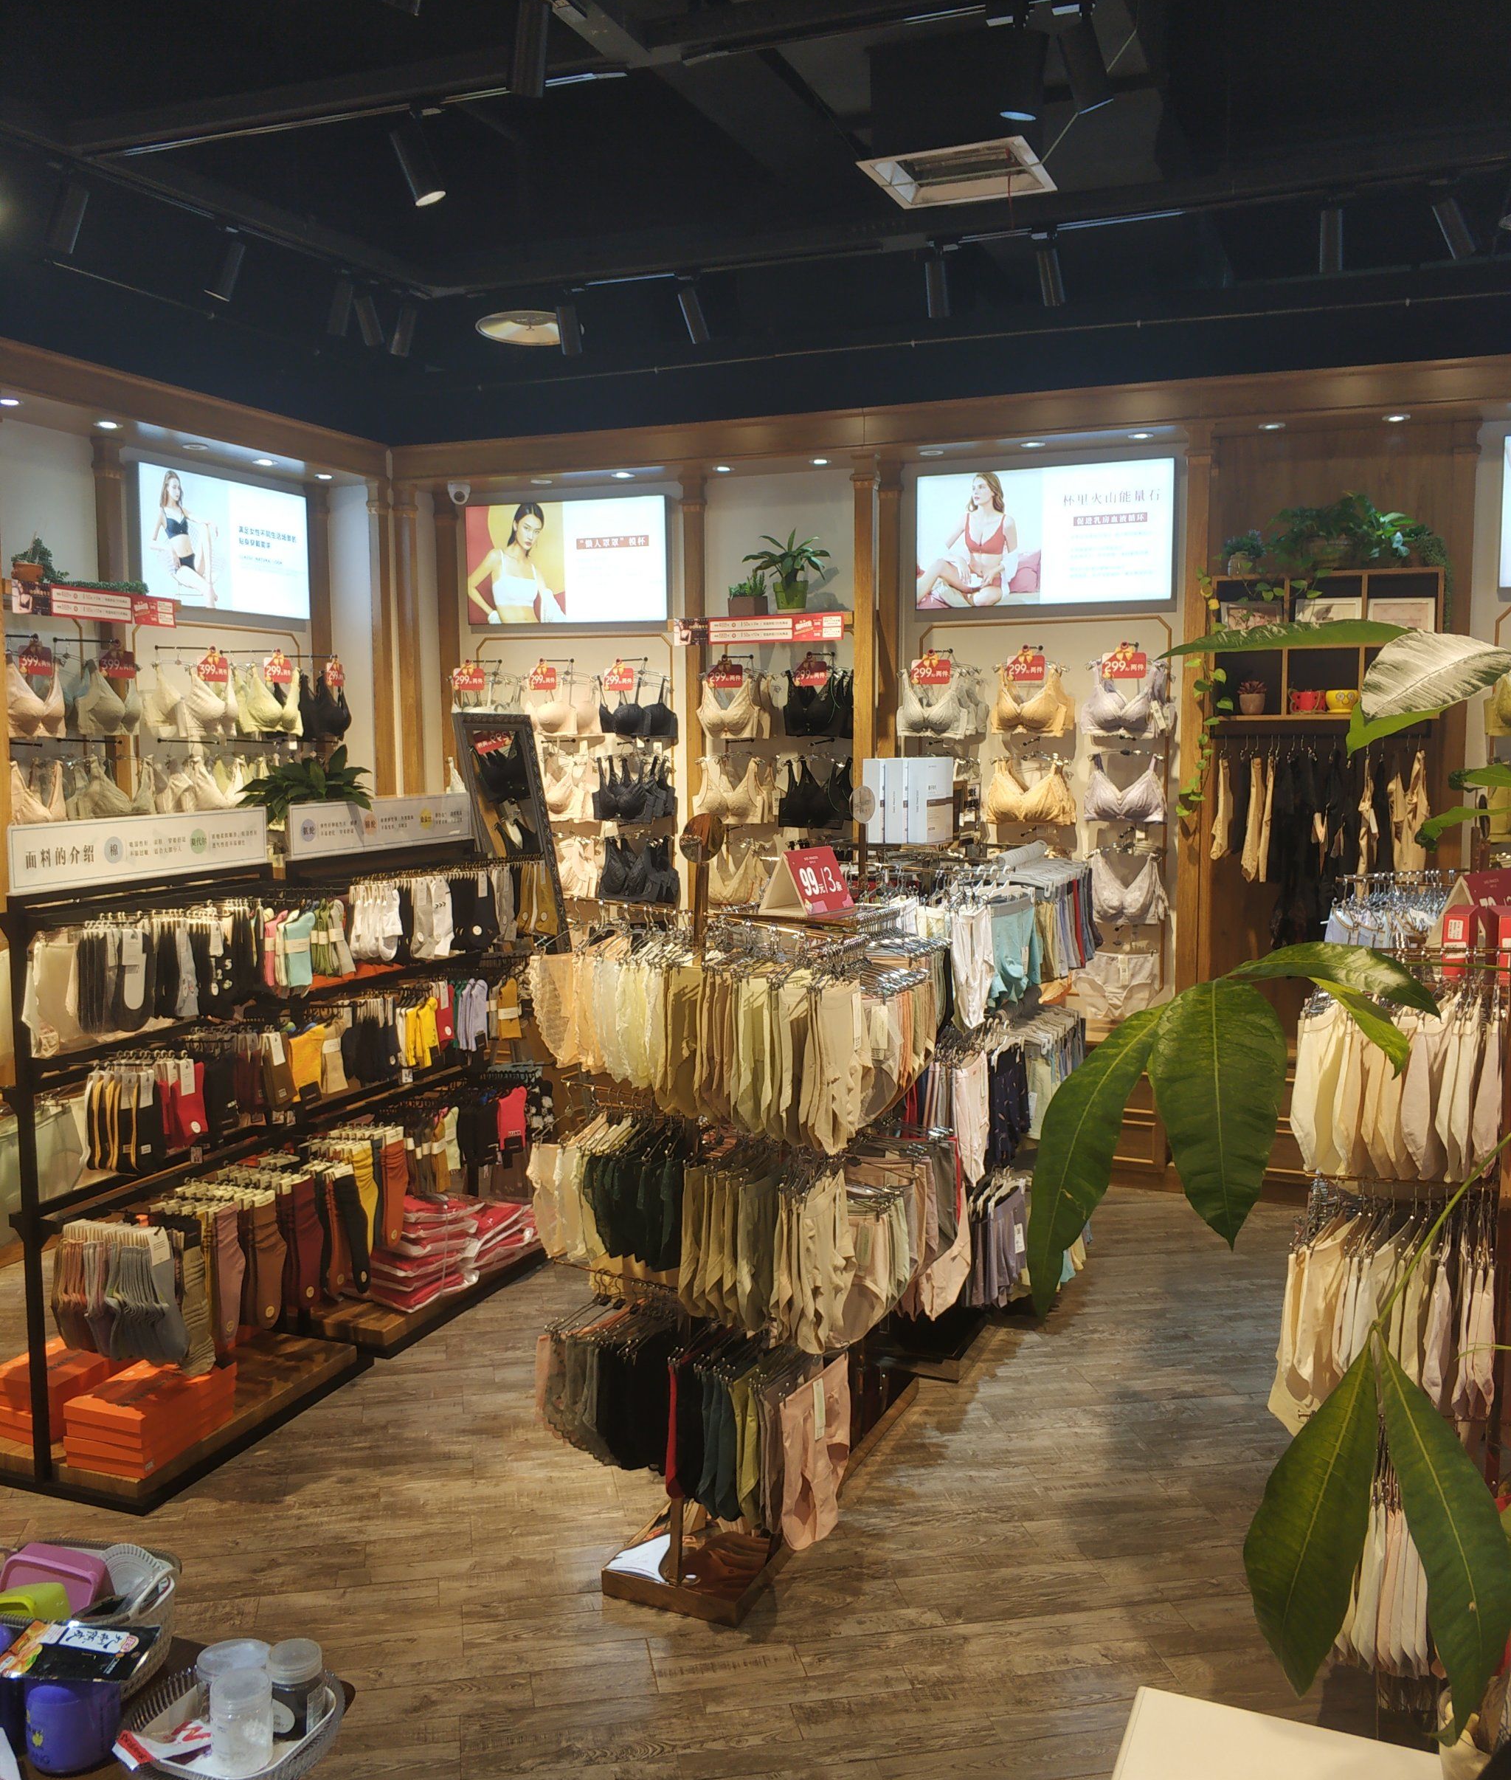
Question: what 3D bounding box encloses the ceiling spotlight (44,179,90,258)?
[{"bbox_3d":[-1.850,-1.806,4.231,0.073,0.180,0.073,30,19,24],"label":"ceiling spotlight"}]

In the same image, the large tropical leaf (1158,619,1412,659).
[{"bbox_3d":[0.439,-0.199,1.250,0.225,0.034,0.085,-1,6,-6],"label":"large tropical leaf"}]

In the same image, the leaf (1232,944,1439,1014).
[{"bbox_3d":[0.439,0.067,1.200,0.155,0.046,0.080,1,6,8],"label":"leaf"}]

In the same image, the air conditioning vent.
[{"bbox_3d":[0.561,-1.985,4.309,0.448,0.060,0.448,2,7,21],"label":"air conditioning vent"}]

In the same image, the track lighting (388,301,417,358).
[{"bbox_3d":[-1.209,-1.926,5.421,0.073,0.180,0.073,-5,32,-40],"label":"track lighting"}]

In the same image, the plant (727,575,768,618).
[{"bbox_3d":[-0.030,-1.150,6.183,0.125,0.165,0.120,2,6,22],"label":"plant"}]

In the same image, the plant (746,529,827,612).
[{"bbox_3d":[0.121,-1.226,6.092,0.300,0.300,0.280,2,6,22],"label":"plant"}]

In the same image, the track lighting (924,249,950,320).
[{"bbox_3d":[0.585,-1.957,5.090,0.078,0.210,0.105,3,7,32],"label":"track lighting"}]

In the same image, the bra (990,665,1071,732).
[{"bbox_3d":[1.002,-0.692,5.724,0.265,0.250,0.140,2,6,22],"label":"bra"}]

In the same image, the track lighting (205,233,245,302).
[{"bbox_3d":[-1.530,-1.796,4.541,0.105,0.185,0.080,2,7,21],"label":"track lighting"}]

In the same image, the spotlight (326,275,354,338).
[{"bbox_3d":[-1.328,-1.862,5.033,0.065,0.175,0.085,-6,9,-43],"label":"spotlight"}]

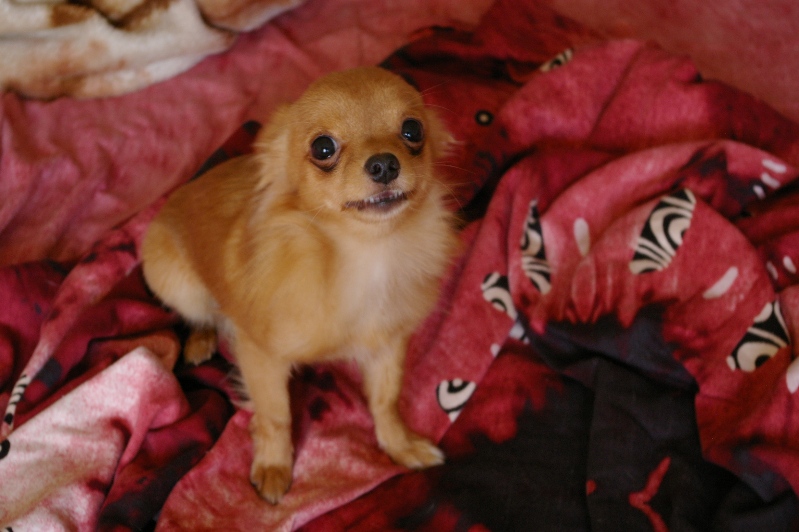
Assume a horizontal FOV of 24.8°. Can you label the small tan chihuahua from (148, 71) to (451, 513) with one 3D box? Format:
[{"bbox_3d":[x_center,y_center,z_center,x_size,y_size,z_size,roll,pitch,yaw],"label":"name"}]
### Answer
[{"bbox_3d":[-0.075,-0.027,1.141,0.160,0.265,0.236,-18,40,-22],"label":"small tan chihuahua"}]

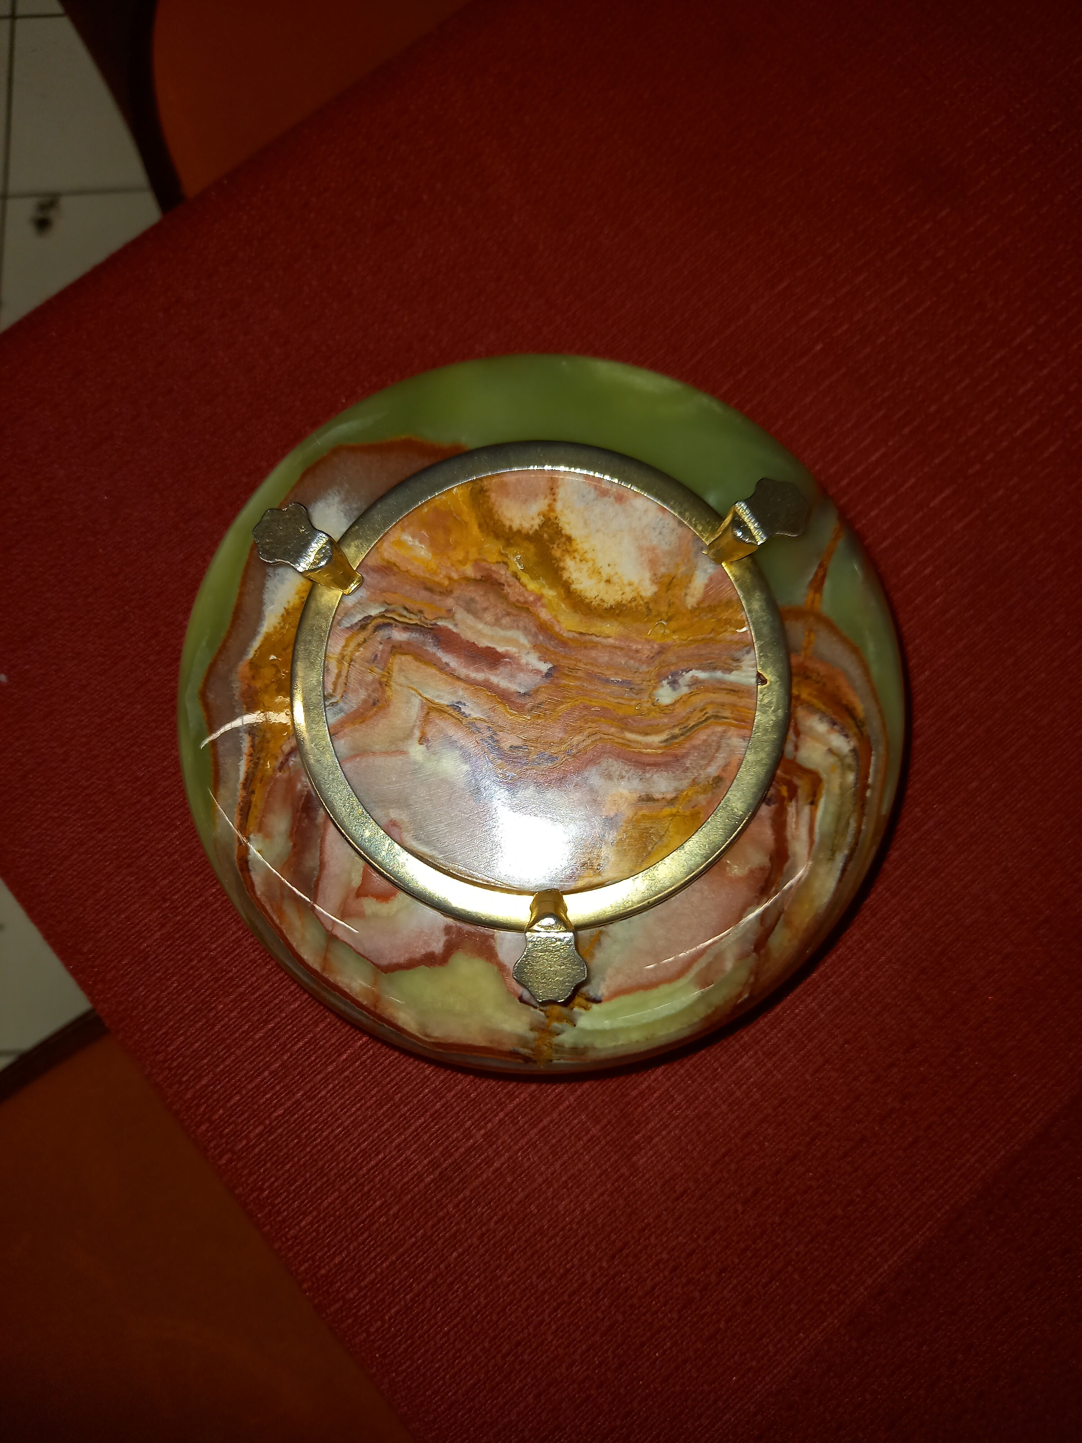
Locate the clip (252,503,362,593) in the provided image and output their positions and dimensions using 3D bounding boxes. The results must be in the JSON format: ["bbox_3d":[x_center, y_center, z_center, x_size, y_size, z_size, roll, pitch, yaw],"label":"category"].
[{"bbox_3d":[-0.059,-0.043,0.265,0.026,0.012,0.017,31,81,5],"label":"clip"}]

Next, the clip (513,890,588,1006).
[{"bbox_3d":[0.002,0.053,0.247,0.017,0.012,0.026,0,80,0],"label":"clip"}]

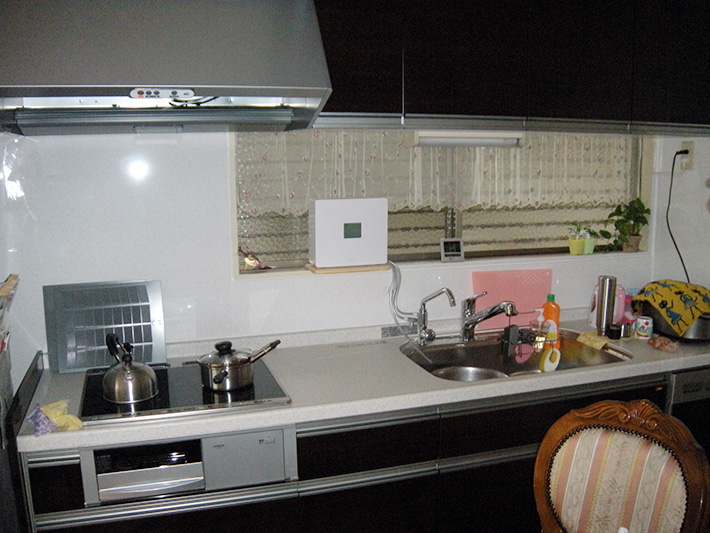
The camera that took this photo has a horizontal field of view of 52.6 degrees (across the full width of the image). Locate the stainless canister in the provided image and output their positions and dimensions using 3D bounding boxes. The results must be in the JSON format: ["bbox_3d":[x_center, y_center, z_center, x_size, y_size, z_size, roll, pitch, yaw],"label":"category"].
[{"bbox_3d":[1.003,0.157,2.871,0.069,0.240,0.069,-3,8,-18],"label":"stainless canister"}]

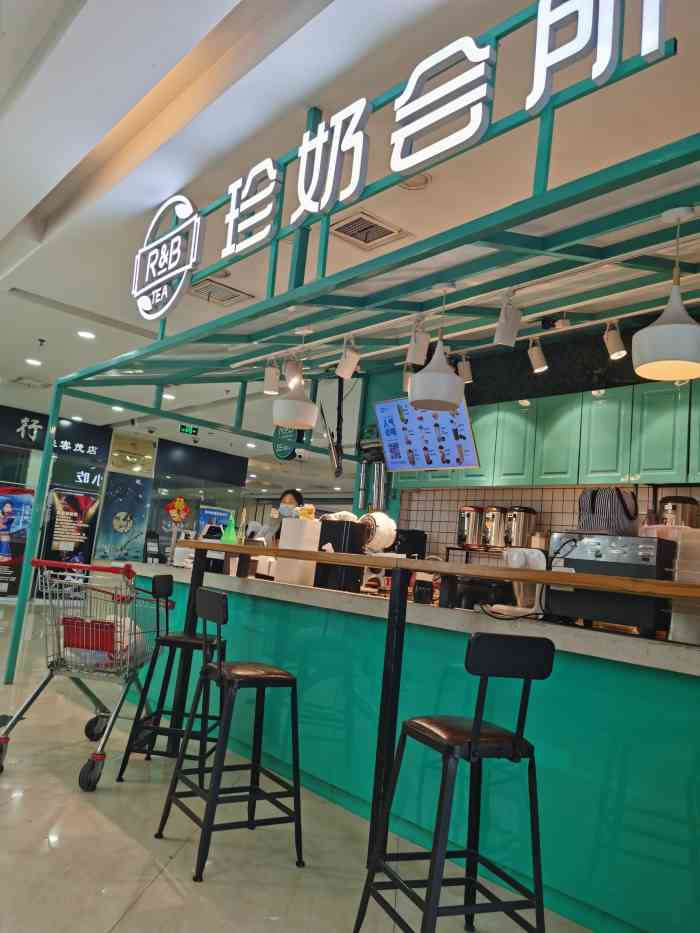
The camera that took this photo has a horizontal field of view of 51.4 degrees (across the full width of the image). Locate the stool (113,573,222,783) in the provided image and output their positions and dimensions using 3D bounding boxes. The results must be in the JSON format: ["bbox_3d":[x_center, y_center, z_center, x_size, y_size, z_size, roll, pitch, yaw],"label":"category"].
[{"bbox_3d":[-0.823,1.058,3.667,0.410,0.957,0.410,5,-8,5],"label":"stool"}]

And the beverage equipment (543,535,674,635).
[{"bbox_3d":[1.142,0.490,3.003,0.420,0.370,0.464,12,-10,-39],"label":"beverage equipment"}]

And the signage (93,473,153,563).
[{"bbox_3d":[-3.928,0.906,12.738,0.846,1.490,0.030,12,-10,-39],"label":"signage"}]

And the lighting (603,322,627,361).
[{"bbox_3d":[1.811,-0.856,4.983,0.150,0.225,0.110,11,-10,-34],"label":"lighting"}]

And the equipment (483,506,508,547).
[{"bbox_3d":[1.182,0.496,5.914,0.260,0.335,0.225,12,-10,-39],"label":"equipment"}]

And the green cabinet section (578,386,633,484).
[{"bbox_3d":[2.037,-0.205,5.613,0.250,0.732,0.423,13,-10,-40],"label":"green cabinet section"}]

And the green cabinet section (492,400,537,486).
[{"bbox_3d":[1.487,-0.175,6.236,0.250,0.719,0.400,13,-10,-40],"label":"green cabinet section"}]

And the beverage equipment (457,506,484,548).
[{"bbox_3d":[1.012,0.512,6.112,0.260,0.335,0.225,12,-10,-39],"label":"beverage equipment"}]

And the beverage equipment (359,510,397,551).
[{"bbox_3d":[0.161,0.379,4.248,0.170,0.225,0.210,12,-10,-39],"label":"beverage equipment"}]

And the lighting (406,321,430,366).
[{"bbox_3d":[0.371,-0.666,3.942,0.110,0.220,0.150,6,-8,1],"label":"lighting"}]

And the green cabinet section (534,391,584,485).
[{"bbox_3d":[1.758,-0.189,5.928,0.250,0.725,0.420,13,-10,-40],"label":"green cabinet section"}]

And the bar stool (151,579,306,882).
[{"bbox_3d":[-0.411,0.981,2.808,0.410,0.957,0.410,11,-9,-33],"label":"bar stool"}]

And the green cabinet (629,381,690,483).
[{"bbox_3d":[2.275,-0.201,5.152,0.340,0.713,0.409,12,-10,-39],"label":"green cabinet"}]

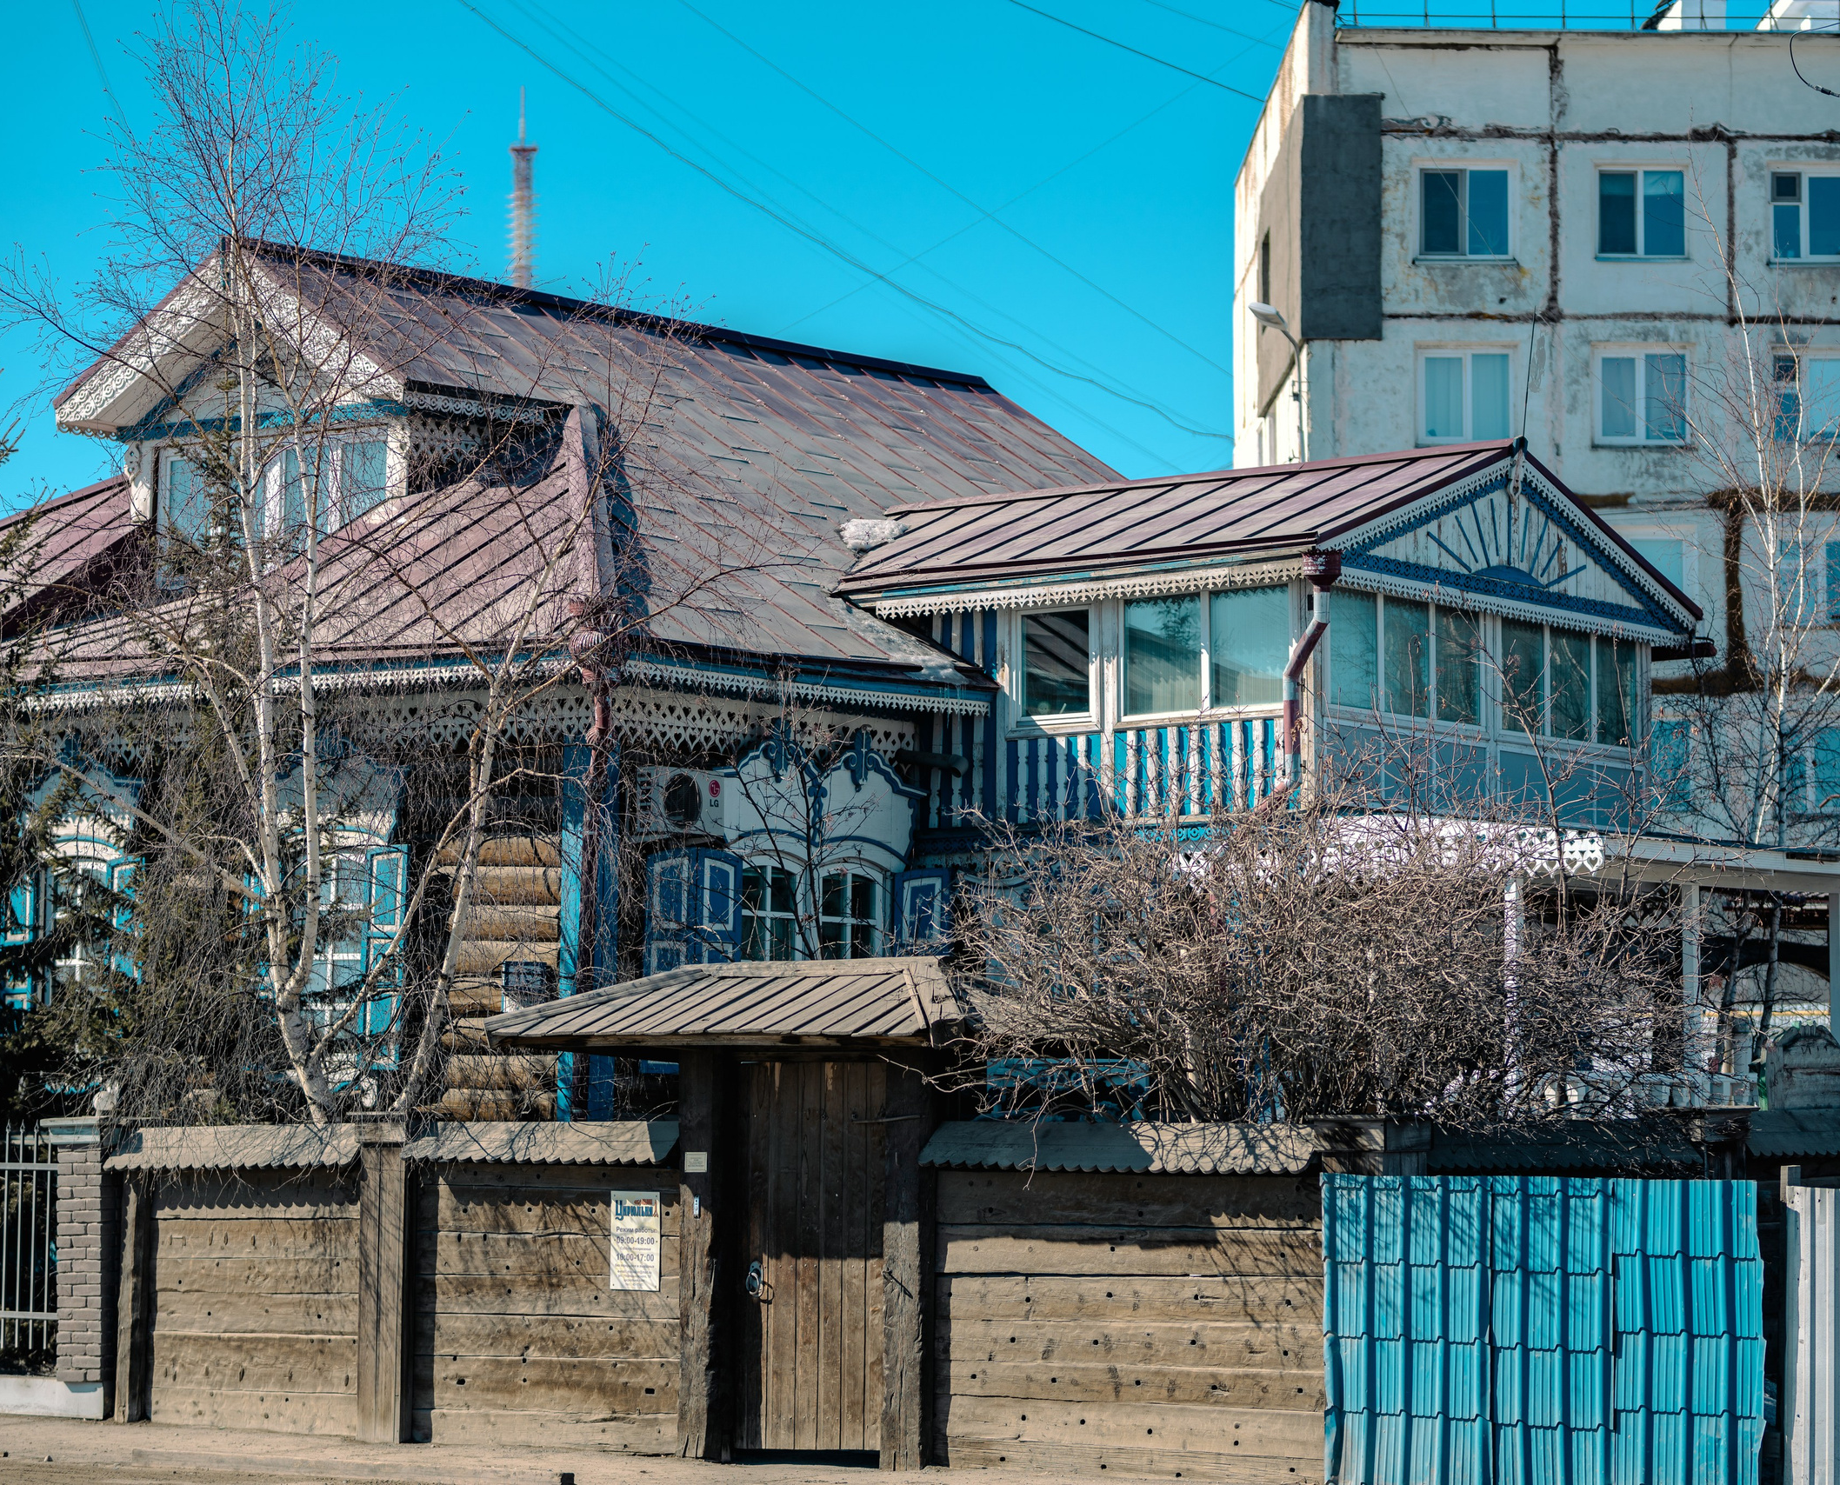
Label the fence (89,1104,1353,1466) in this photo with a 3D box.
[{"bbox_3d":[-1.361,3.065,29.500,9.300,1.920,0.500,-3,-5,38],"label":"fence"}]

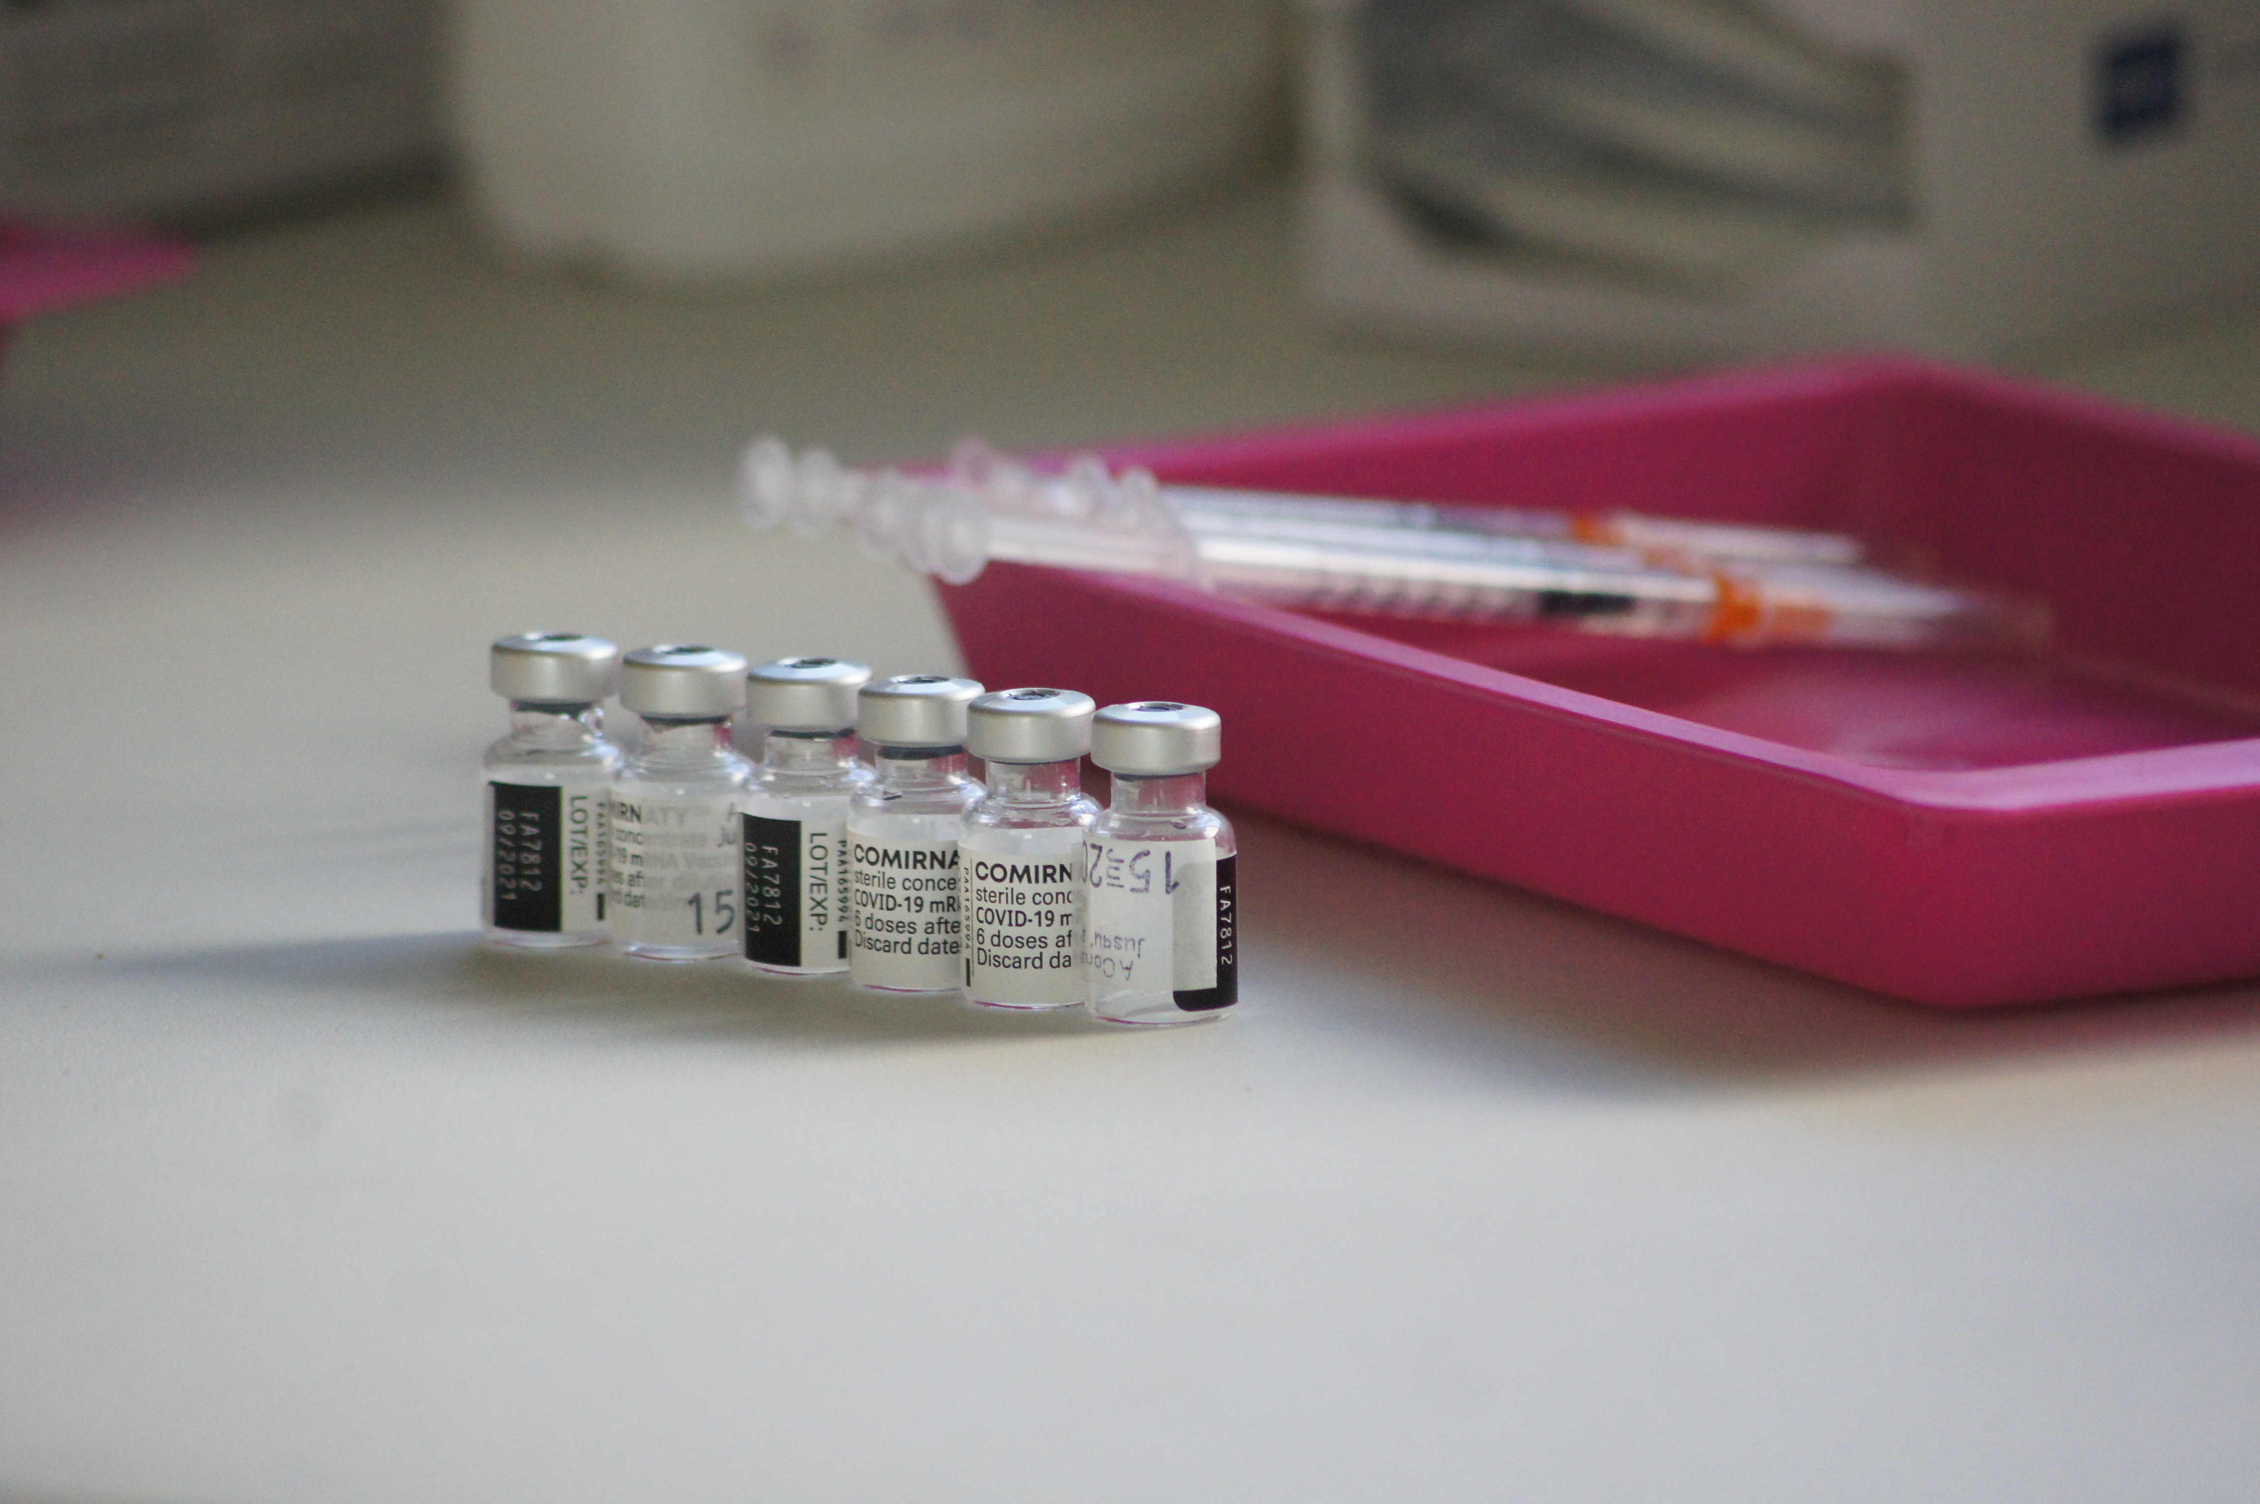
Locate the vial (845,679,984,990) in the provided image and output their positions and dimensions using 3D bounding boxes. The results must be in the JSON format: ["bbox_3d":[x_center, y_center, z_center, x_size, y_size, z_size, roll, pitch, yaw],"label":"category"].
[{"bbox_3d":[-0.022,0.008,2.021,0.016,0.032,0.016,-1,11,0],"label":"vial"}]

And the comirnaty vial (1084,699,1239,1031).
[{"bbox_3d":[0.003,0.012,2.001,0.016,0.032,0.016,-1,11,0],"label":"comirnaty vial"}]

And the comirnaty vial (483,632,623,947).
[{"bbox_3d":[-0.062,0.004,2.049,0.016,0.032,0.016,-1,11,0],"label":"comirnaty vial"}]

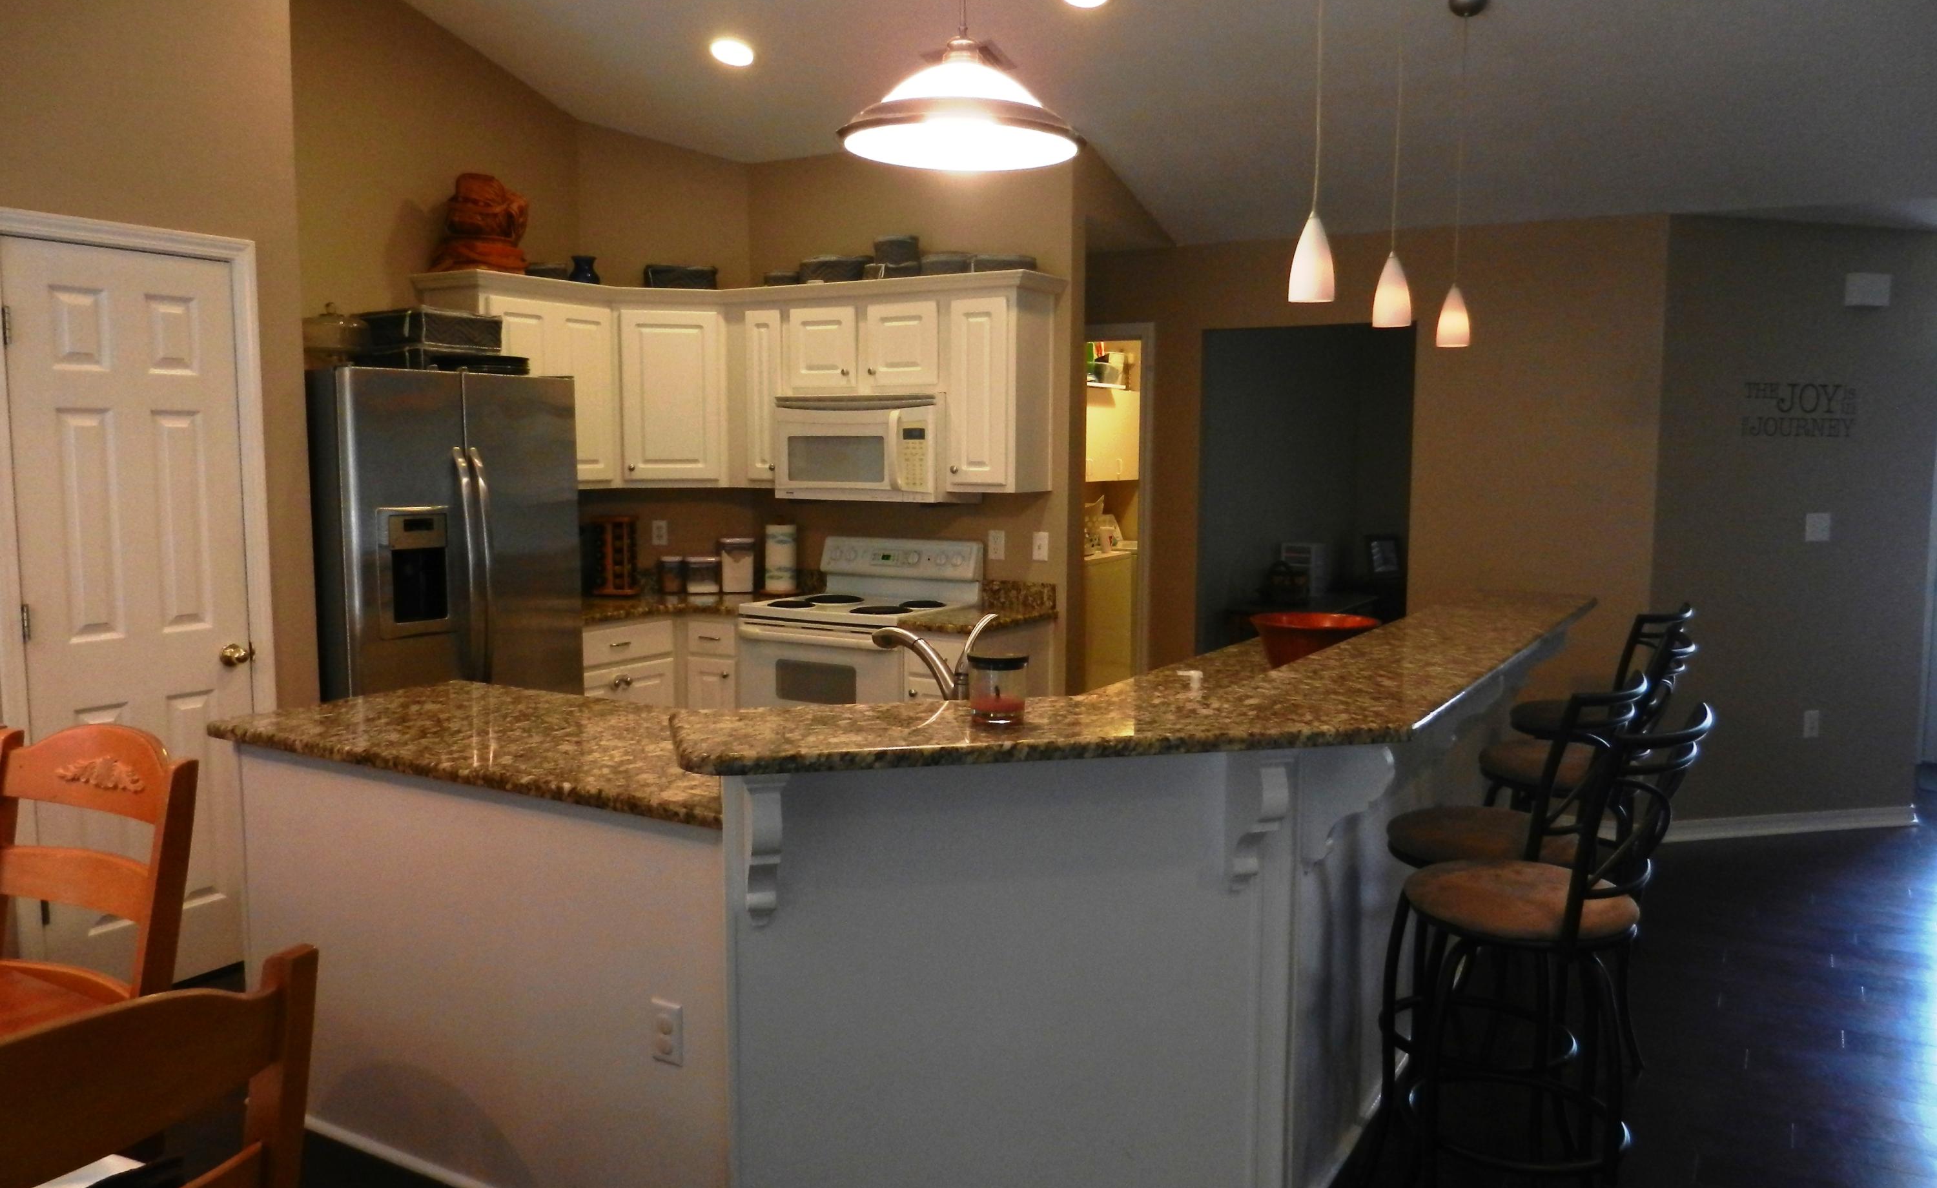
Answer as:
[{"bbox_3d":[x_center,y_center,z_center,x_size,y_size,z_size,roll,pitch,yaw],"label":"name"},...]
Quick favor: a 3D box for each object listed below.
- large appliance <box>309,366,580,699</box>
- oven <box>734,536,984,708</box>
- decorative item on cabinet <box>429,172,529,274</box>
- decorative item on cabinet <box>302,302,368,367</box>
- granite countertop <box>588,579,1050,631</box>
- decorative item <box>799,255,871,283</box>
[{"bbox_3d":[-1.886,0.162,4.636,0.850,1.770,0.912,4,7,30],"label":"large appliance"},{"bbox_3d":[-0.430,0.380,5.572,0.760,1.155,0.675,4,7,30],"label":"oven"},{"bbox_3d":[-1.808,-1.364,5.189,0.340,0.400,0.280,-2,7,-23],"label":"decorative item on cabinet"},{"bbox_3d":[-1.938,-0.781,4.264,0.255,0.215,0.255,4,7,30],"label":"decorative item on cabinet"},{"bbox_3d":[-0.859,0.029,5.386,2.010,0.135,1.380,4,7,30],"label":"granite countertop"},{"bbox_3d":[-0.533,-1.285,5.642,0.270,0.125,0.220,4,7,30],"label":"decorative item"}]

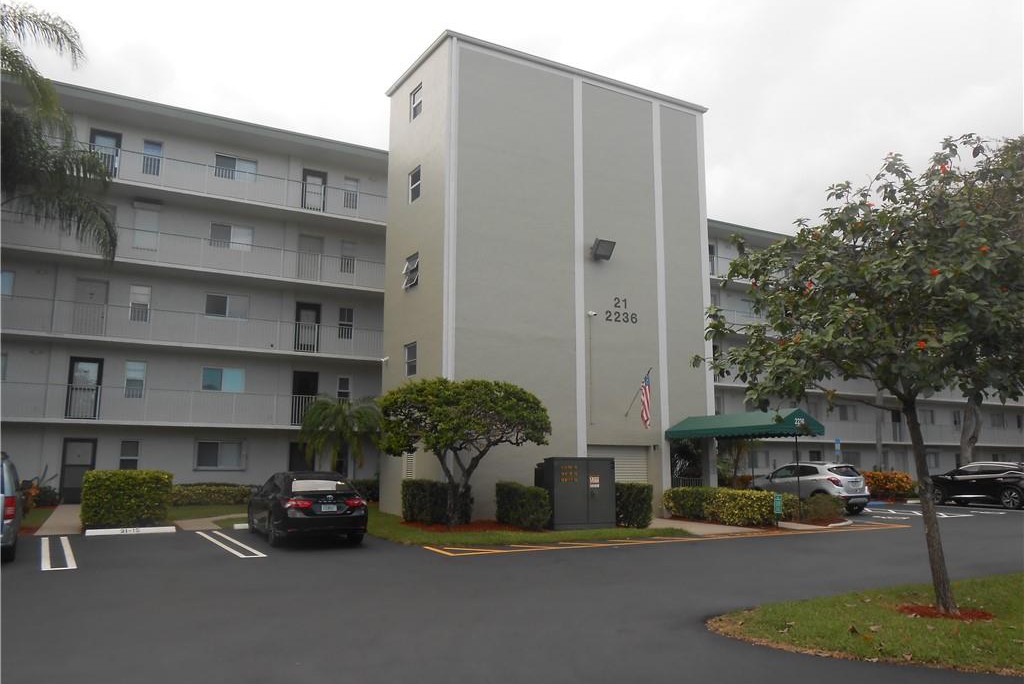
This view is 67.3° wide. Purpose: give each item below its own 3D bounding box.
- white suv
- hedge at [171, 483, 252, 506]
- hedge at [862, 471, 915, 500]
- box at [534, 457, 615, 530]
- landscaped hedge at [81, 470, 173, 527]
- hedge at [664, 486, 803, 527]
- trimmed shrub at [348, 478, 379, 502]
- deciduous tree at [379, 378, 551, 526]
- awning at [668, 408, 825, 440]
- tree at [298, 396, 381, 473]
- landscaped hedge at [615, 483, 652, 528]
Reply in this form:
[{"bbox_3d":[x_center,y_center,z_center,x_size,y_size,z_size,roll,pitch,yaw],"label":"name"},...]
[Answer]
[{"bbox_3d":[10.125,4.961,26.442,1.790,1.650,4.280,5,-10,-26],"label":"white suv"},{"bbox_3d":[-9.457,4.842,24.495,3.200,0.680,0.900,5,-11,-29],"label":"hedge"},{"bbox_3d":[16.724,6.384,34.293,2.600,1.250,1.300,5,-11,-29],"label":"hedge"},{"bbox_3d":[1.526,3.766,19.218,1.780,1.690,1.050,5,-11,-29],"label":"box"},{"bbox_3d":[-9.093,3.717,18.331,1.900,1.320,1.150,5,-11,-29],"label":"landscaped hedge"},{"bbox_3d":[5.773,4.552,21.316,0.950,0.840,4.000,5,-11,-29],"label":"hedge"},{"bbox_3d":[-5.291,5.231,27.254,1.350,0.930,1.000,5,-11,-29],"label":"trimmed shrub"},{"bbox_3d":[-1.158,2.697,18.513,4.000,3.500,3.400,5,-11,-29],"label":"deciduous tree"},{"bbox_3d":[6.557,2.395,22.086,1.950,0.690,4.250,5,-11,-29],"label":"awning"},{"bbox_3d":[-5.645,3.559,25.233,2.700,3.550,2.700,5,-11,-29],"label":"tree"},{"bbox_3d":[2.555,3.961,18.786,1.100,1.030,1.250,5,-11,-29],"label":"landscaped hedge"}]

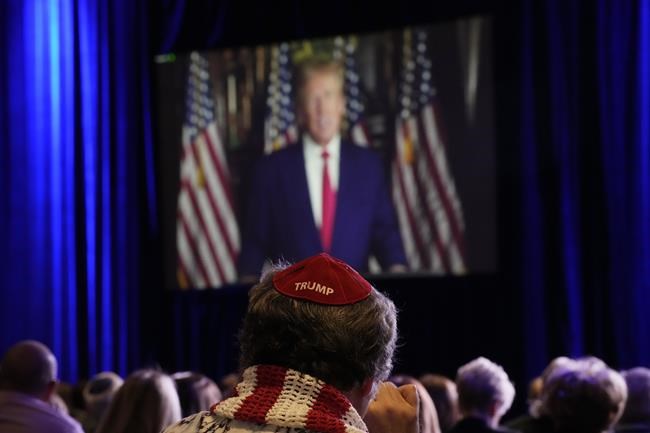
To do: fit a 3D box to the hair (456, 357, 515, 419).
[{"bbox_3d":[0.556,0.592,9.500,0.195,0.215,0.220,-4,-5,33],"label":"hair"}]

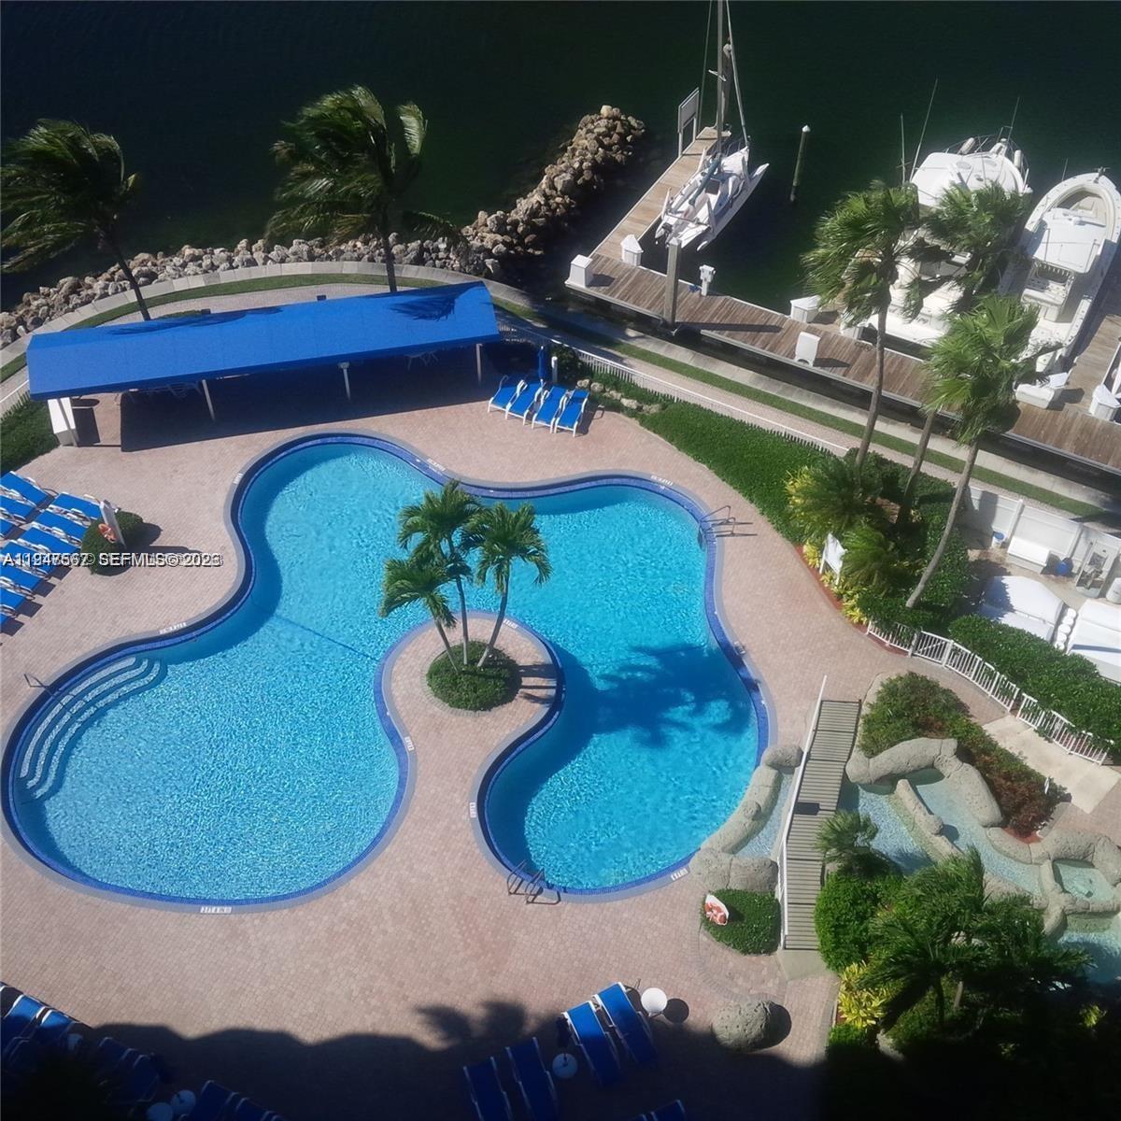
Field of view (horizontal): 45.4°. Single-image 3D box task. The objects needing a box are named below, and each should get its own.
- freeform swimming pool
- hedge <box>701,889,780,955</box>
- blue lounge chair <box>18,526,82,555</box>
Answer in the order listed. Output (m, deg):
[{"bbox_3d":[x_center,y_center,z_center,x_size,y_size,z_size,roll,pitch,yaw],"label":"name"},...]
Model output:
[{"bbox_3d":[-4.304,2.567,36.555,19.170,1.500,15.650,2,49,1],"label":"freeform swimming pool"},{"bbox_3d":[4.448,8.953,33.107,1.950,0.600,1.600,0,48,0],"label":"hedge"},{"bbox_3d":[-14.461,-0.495,37.806,1.850,0.620,0.700,22,52,18],"label":"blue lounge chair"}]

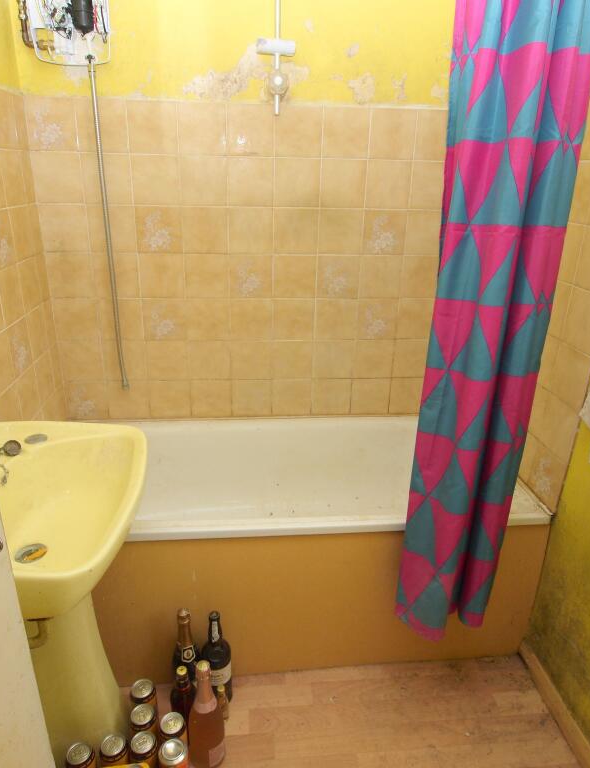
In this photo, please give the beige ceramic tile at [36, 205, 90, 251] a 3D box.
[{"bbox_3d":[-0.752,-0.508,1.737,0.150,0.150,0.010,-1,21,-5],"label":"beige ceramic tile"}]

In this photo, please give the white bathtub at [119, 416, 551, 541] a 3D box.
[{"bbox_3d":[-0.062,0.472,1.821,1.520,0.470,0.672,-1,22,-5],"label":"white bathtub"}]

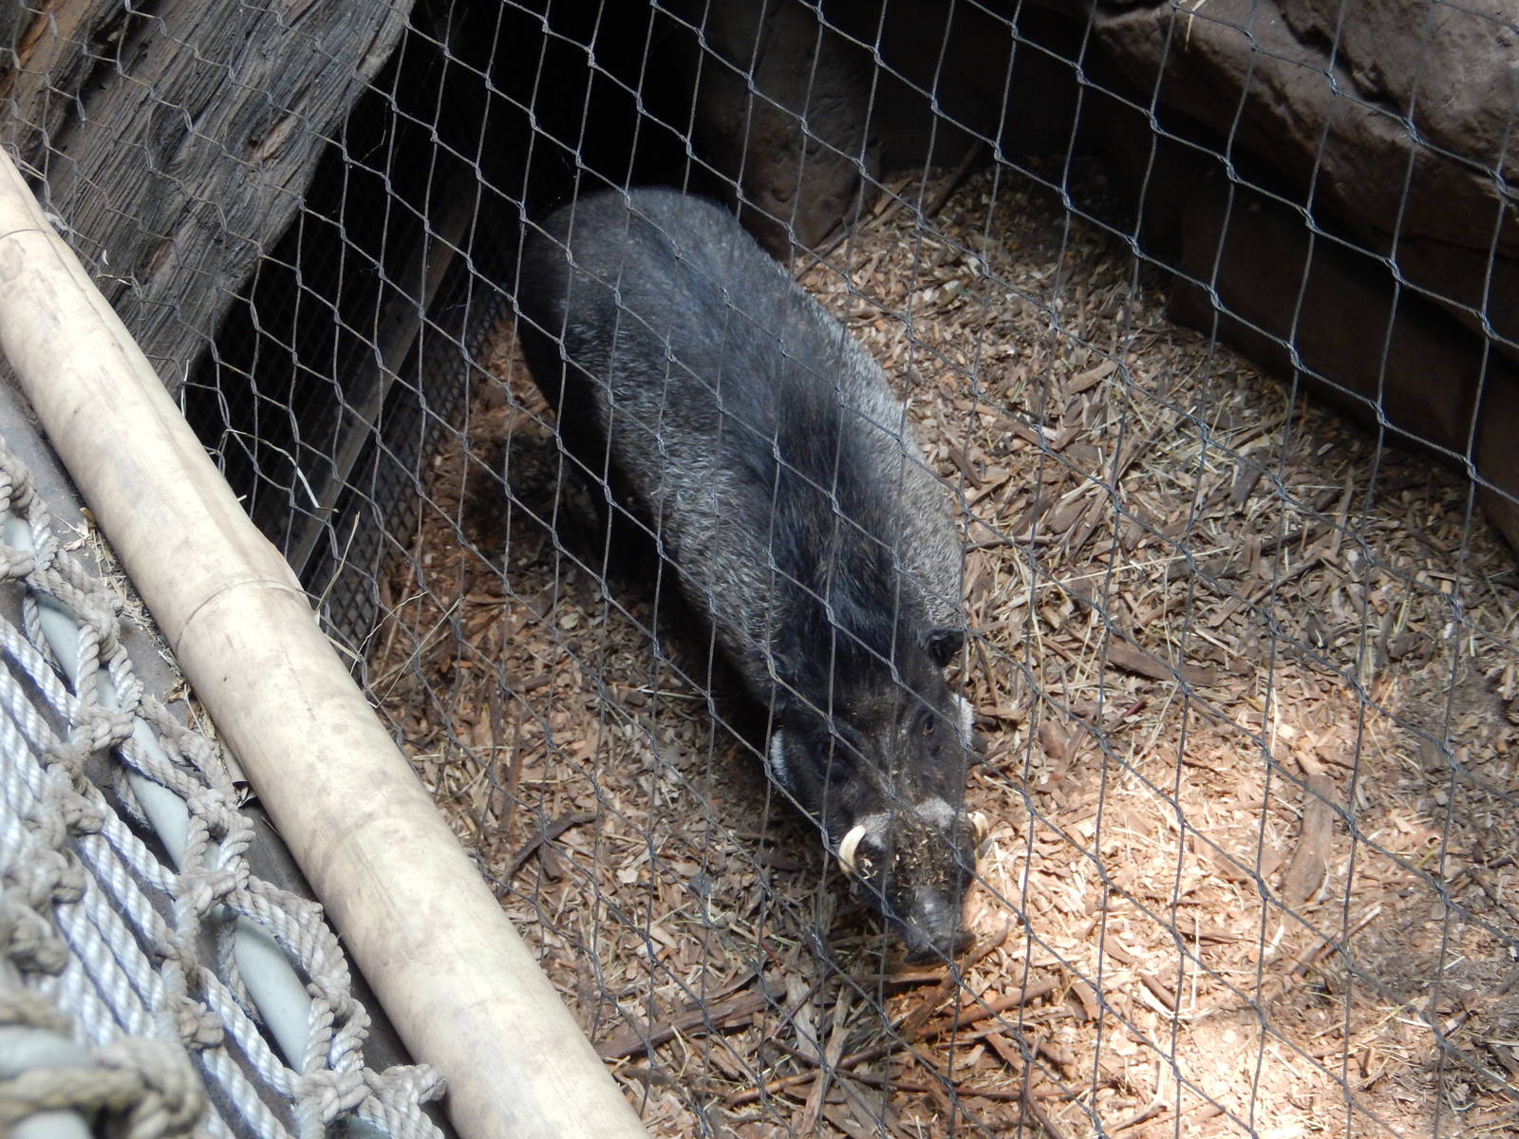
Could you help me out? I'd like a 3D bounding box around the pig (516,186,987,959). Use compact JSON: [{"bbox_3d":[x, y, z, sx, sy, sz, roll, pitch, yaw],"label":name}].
[{"bbox_3d":[0.007,-0.060,3.521,0.340,0.550,1.080,-12,37,-17],"label":"pig"}]

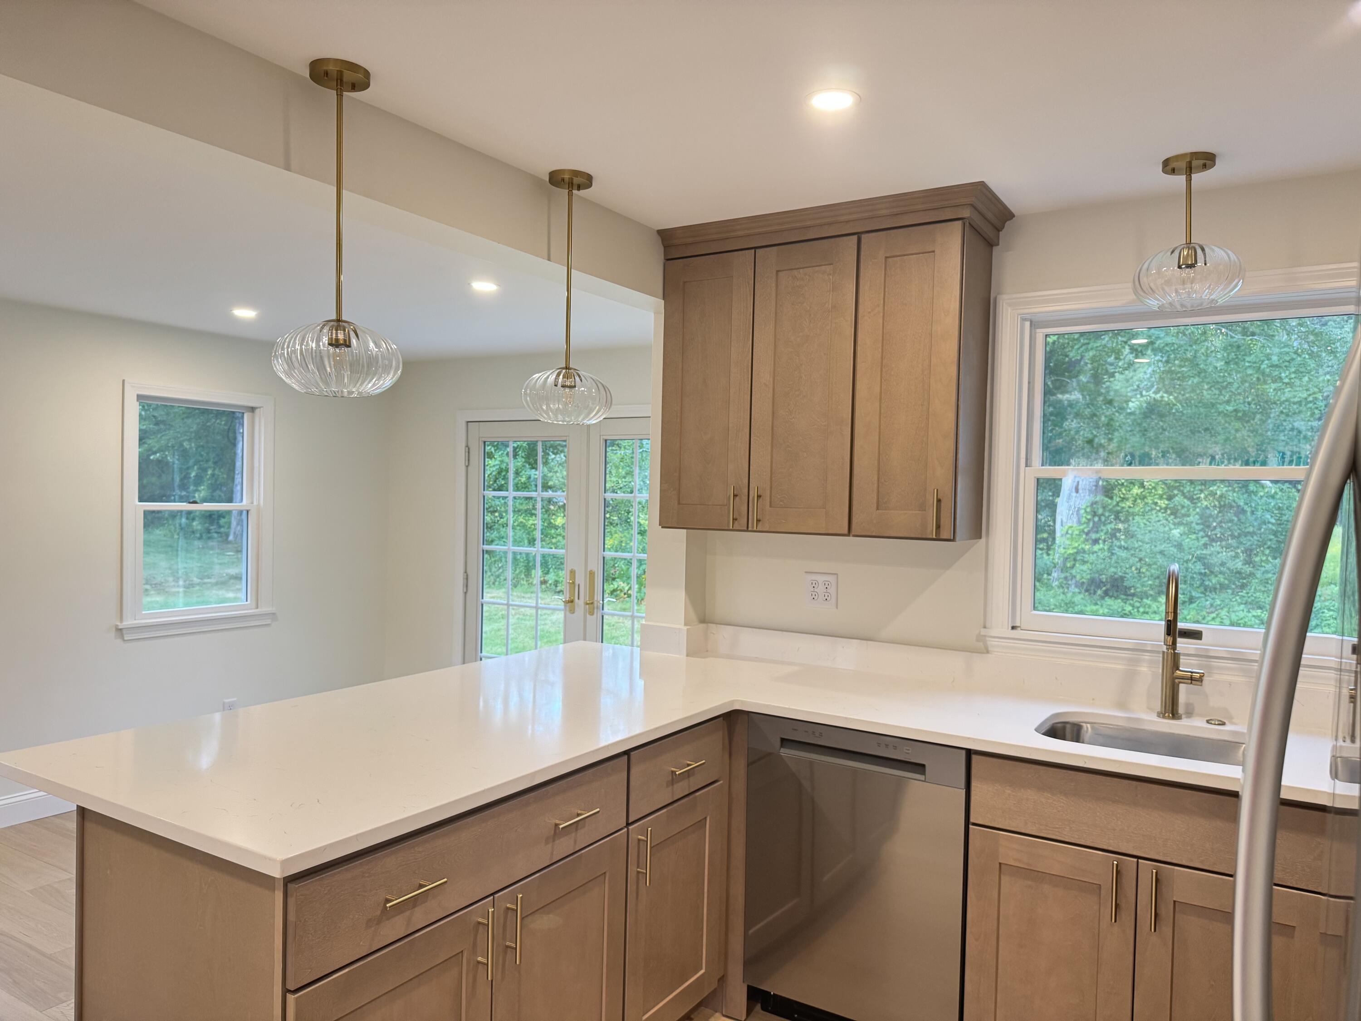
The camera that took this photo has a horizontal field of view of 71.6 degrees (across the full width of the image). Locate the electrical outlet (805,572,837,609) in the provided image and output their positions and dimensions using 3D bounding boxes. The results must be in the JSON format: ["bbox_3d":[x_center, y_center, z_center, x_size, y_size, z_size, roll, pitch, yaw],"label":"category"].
[{"bbox_3d":[0.479,0.273,3.221,0.119,0.118,0.010,2,1,32],"label":"electrical outlet"}]

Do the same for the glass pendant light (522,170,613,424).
[{"bbox_3d":[-0.309,-0.584,2.616,0.250,0.679,0.250,1,1,0],"label":"glass pendant light"}]

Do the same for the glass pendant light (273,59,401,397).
[{"bbox_3d":[-0.719,-0.583,1.986,0.253,0.674,0.253,2,1,32],"label":"glass pendant light"}]

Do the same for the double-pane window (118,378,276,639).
[{"bbox_3d":[-2.574,0.002,5.073,0.100,1.296,0.850,2,1,32],"label":"double-pane window"}]

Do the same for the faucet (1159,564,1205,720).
[{"bbox_3d":[1.303,0.350,2.462,0.110,0.420,0.250,2,1,30],"label":"faucet"}]

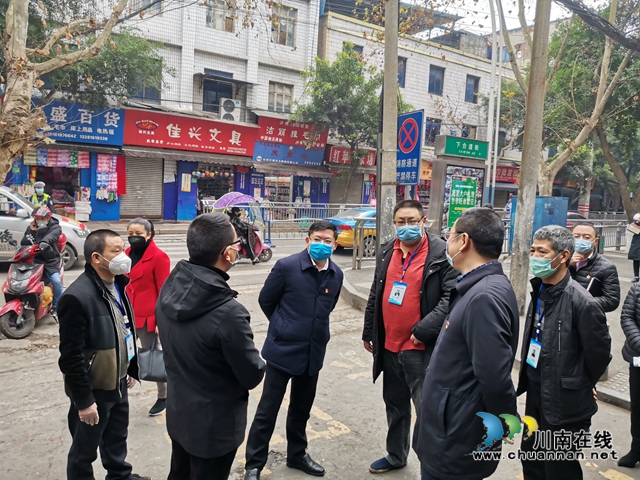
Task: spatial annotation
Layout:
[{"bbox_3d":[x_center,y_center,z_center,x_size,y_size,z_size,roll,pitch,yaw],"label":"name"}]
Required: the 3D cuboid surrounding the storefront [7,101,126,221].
[{"bbox_3d":[-9.763,-3.025,18.721,3.920,4.460,1.200,-1,7,-32],"label":"storefront"}]

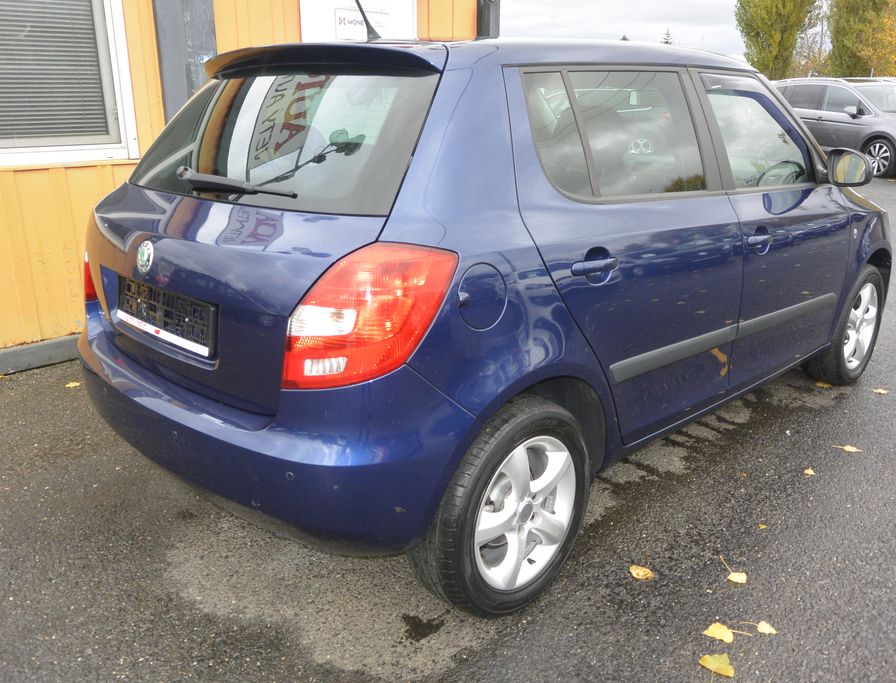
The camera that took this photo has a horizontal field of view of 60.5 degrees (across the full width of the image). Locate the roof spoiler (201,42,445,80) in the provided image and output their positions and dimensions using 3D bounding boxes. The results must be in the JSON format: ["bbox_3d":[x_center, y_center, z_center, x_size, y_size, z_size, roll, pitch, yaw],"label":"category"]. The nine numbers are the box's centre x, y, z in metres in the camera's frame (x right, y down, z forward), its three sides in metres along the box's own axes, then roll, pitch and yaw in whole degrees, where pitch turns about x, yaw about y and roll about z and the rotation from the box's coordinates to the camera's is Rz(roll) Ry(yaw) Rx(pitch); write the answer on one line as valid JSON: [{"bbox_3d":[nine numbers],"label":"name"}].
[{"bbox_3d":[-0.415,-0.778,2.126,0.240,0.100,1.080,-16,23,-42],"label":"roof spoiler"}]

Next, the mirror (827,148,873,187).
[{"bbox_3d":[1.549,-0.672,2.965,0.100,0.145,0.170,-13,21,-36],"label":"mirror"}]

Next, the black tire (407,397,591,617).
[{"bbox_3d":[0.150,0.426,2.067,0.590,0.585,0.200,-17,23,-42],"label":"black tire"}]

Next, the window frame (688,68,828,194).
[{"bbox_3d":[1.158,-0.766,2.796,0.925,0.451,0.060,-17,1,-44],"label":"window frame"}]

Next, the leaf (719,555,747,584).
[{"bbox_3d":[0.832,0.662,2.229,0.056,0.012,0.130,2,17,9],"label":"leaf"}]

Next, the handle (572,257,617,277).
[{"bbox_3d":[0.373,-0.191,1.954,0.048,0.037,0.200,16,18,43],"label":"handle"}]

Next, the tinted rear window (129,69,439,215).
[{"bbox_3d":[-0.542,-0.562,2.092,1.330,0.465,0.110,16,-17,43],"label":"tinted rear window"}]

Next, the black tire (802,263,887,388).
[{"bbox_3d":[1.880,-0.092,3.672,0.580,0.575,0.195,-16,23,-42],"label":"black tire"}]

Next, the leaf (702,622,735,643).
[{"bbox_3d":[0.699,0.745,1.961,0.069,0.012,0.068,15,23,42],"label":"leaf"}]

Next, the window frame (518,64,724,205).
[{"bbox_3d":[0.520,-0.589,2.183,0.878,0.426,0.060,-17,-1,-42],"label":"window frame"}]

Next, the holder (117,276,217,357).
[{"bbox_3d":[-0.738,-0.079,1.995,0.530,0.126,0.025,16,14,43],"label":"holder"}]

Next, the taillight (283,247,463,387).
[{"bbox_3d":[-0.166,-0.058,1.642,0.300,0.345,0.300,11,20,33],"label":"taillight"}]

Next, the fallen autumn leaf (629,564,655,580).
[{"bbox_3d":[0.553,0.655,2.183,0.057,0.014,0.074,-4,17,-11],"label":"fallen autumn leaf"}]

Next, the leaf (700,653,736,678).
[{"bbox_3d":[0.652,0.763,1.823,0.082,0.012,0.078,14,22,39],"label":"leaf"}]

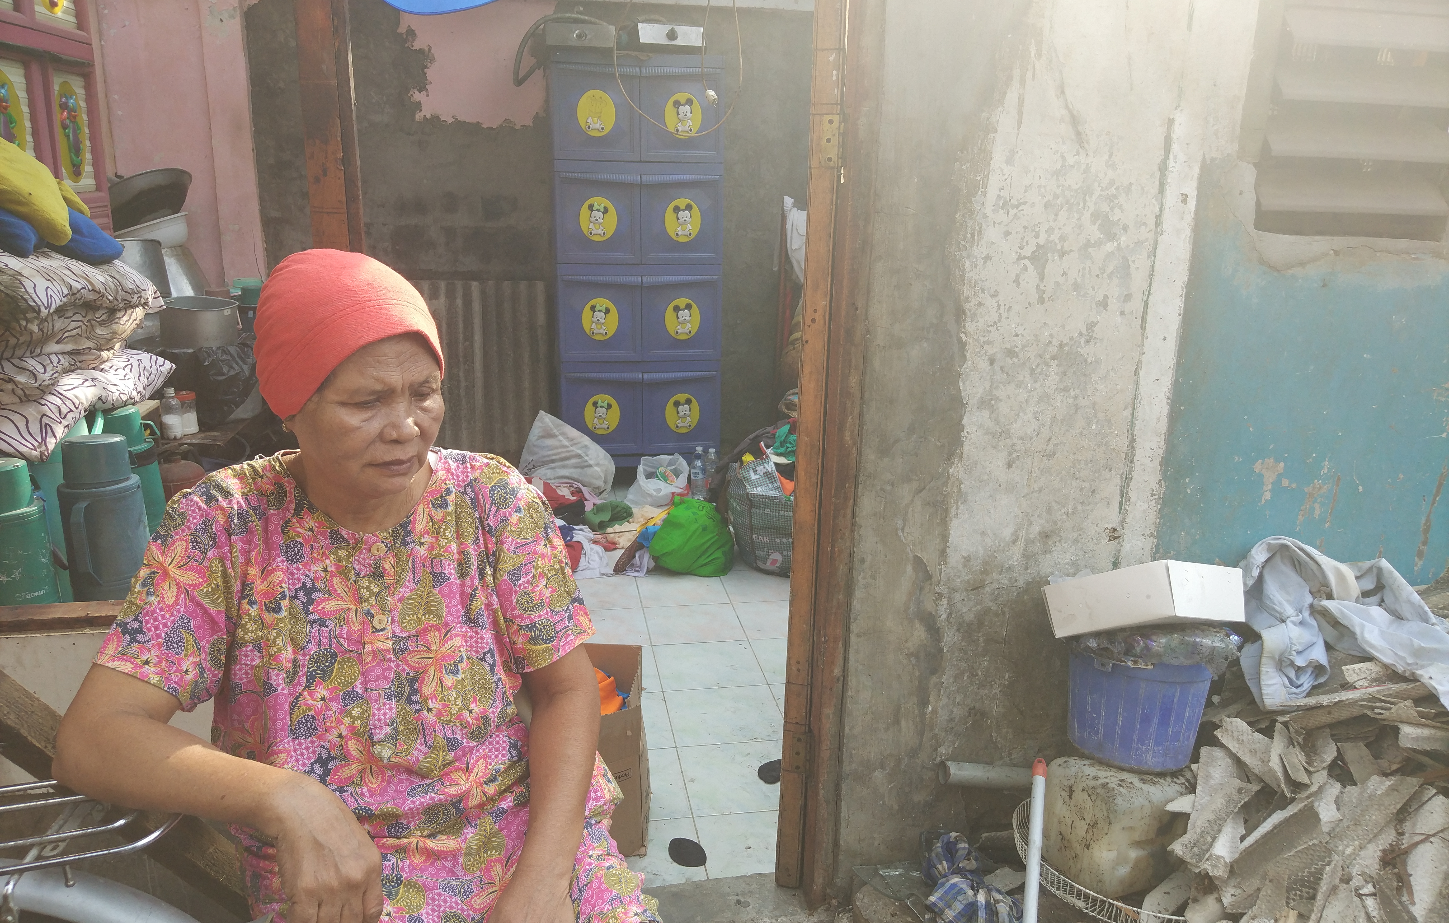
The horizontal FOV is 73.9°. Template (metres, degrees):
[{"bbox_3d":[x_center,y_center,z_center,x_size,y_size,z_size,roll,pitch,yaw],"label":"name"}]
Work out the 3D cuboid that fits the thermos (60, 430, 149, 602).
[{"bbox_3d":[-1.273,0.128,1.972,0.143,0.340,0.178,0,14,-5],"label":"thermos"}]

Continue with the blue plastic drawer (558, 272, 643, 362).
[{"bbox_3d":[-0.608,-0.710,4.651,0.372,0.405,0.400,-2,14,-10],"label":"blue plastic drawer"}]

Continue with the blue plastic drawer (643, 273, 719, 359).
[{"bbox_3d":[-0.236,-0.721,4.719,0.372,0.405,0.400,-2,14,-10],"label":"blue plastic drawer"}]

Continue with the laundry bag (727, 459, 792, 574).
[{"bbox_3d":[0.284,0.189,3.701,0.470,0.400,0.310,-2,14,-10],"label":"laundry bag"}]

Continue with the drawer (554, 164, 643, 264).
[{"bbox_3d":[-0.601,-1.157,4.538,0.372,0.425,0.400,-2,14,-10],"label":"drawer"}]

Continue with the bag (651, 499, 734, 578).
[{"bbox_3d":[-0.124,0.267,3.651,0.330,0.270,0.280,-2,14,-10],"label":"bag"}]

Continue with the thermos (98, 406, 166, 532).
[{"bbox_3d":[-1.404,0.058,2.295,0.145,0.370,0.145,-2,14,-10],"label":"thermos"}]

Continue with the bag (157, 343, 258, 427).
[{"bbox_3d":[-1.716,-0.271,3.216,0.376,0.253,0.320,-2,14,-10],"label":"bag"}]

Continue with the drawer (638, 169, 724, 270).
[{"bbox_3d":[-0.228,-1.163,4.608,0.372,0.415,0.400,-2,14,-10],"label":"drawer"}]

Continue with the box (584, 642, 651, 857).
[{"bbox_3d":[-0.362,0.624,2.053,0.360,0.340,0.280,-2,14,-13],"label":"box"}]

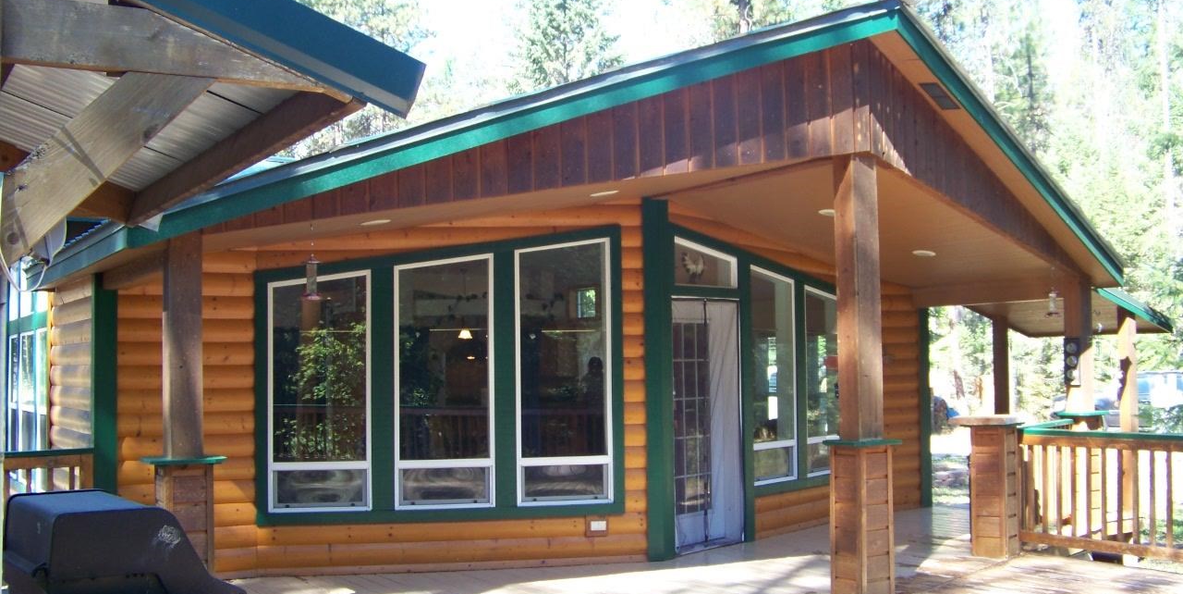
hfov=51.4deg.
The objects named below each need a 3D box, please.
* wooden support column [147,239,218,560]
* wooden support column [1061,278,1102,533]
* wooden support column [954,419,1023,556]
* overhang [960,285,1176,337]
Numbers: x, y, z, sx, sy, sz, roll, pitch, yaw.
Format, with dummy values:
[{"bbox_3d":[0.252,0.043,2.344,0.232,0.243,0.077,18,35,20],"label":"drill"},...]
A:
[{"bbox_3d":[-2.342,0.767,7.059,0.320,2.380,0.320,1,-4,-29],"label":"wooden support column"},{"bbox_3d":[4.460,0.930,11.201,0.300,2.300,0.300,1,-4,-28],"label":"wooden support column"},{"bbox_3d":[3.076,1.466,9.509,0.380,1.070,0.380,-3,-4,38],"label":"wooden support column"},{"bbox_3d":[5.111,0.121,13.685,1.500,0.620,2.120,1,-4,-28],"label":"overhang"}]

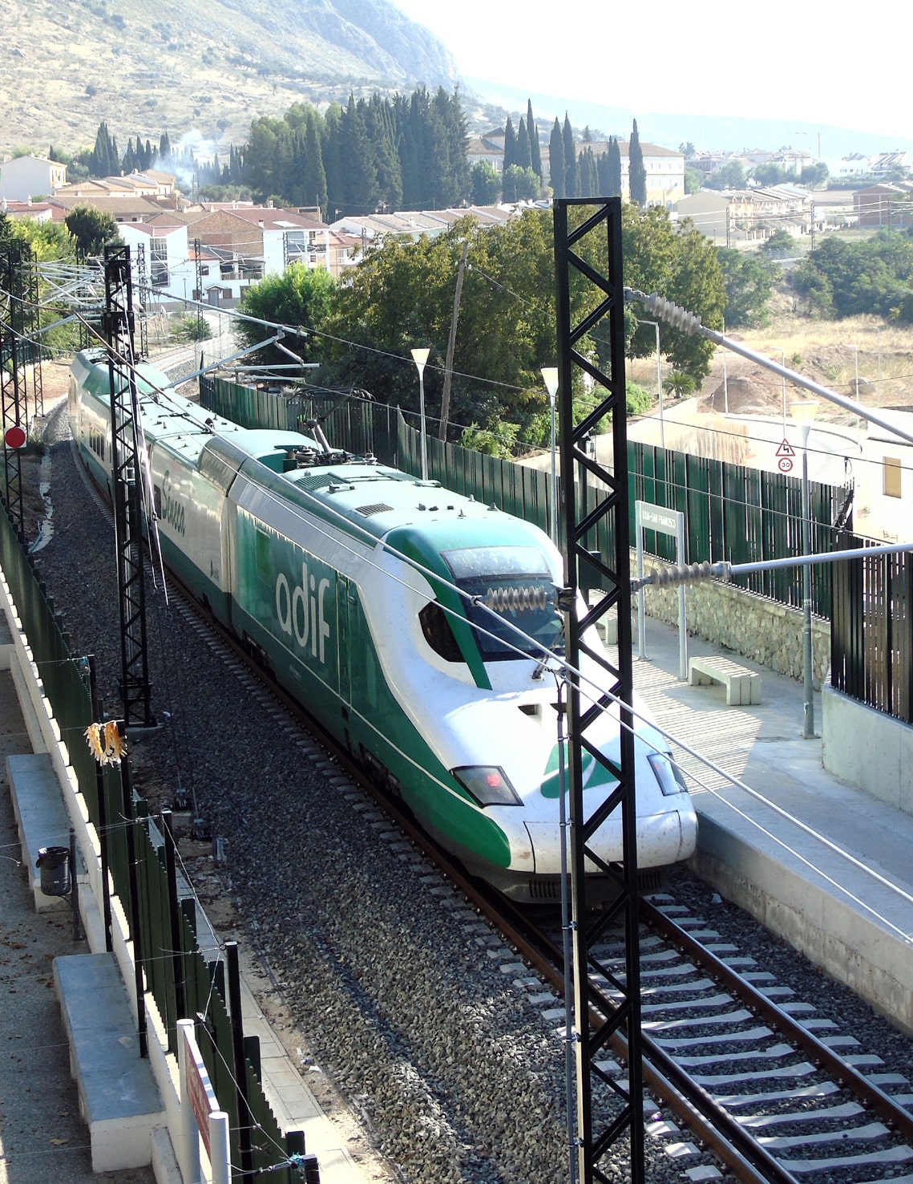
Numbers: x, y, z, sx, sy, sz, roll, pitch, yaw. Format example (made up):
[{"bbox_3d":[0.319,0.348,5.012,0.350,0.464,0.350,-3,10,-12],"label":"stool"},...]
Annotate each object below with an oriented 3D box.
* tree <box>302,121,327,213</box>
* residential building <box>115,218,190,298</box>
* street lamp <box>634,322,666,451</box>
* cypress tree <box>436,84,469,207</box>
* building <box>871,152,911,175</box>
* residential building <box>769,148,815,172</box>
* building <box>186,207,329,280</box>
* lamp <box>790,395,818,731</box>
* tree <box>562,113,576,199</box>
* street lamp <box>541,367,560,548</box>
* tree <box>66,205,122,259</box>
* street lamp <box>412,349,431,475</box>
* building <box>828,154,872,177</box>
[{"bbox_3d":[-22.900,-68.700,400.000,3.900,16.600,3.900,-2,7,0],"label":"tree"},{"bbox_3d":[-37.400,-40.400,303.000,9.000,10.200,10.500,-3,7,-7],"label":"residential building"},{"bbox_3d":[7.252,-7.086,92.375,1.050,6.000,0.250,-1,7,5],"label":"street lamp"},{"bbox_3d":[-0.488,-70.079,390.000,5.100,19.700,5.100,-2,8,0],"label":"cypress tree"},{"bbox_3d":[141.275,-139.146,800.000,10.000,8.000,9.500,6,11,43],"label":"building"},{"bbox_3d":[106.000,-136.300,780.000,14.000,9.000,12.000,-1,7,8],"label":"residential building"},{"bbox_3d":[-24.800,-41.600,308.000,11.500,10.800,13.500,-9,10,-44],"label":"building"},{"bbox_3d":[4.759,-0.286,33.375,0.410,4.580,0.410,-2,8,0],"label":"lamp"},{"bbox_3d":[20.169,-77.521,440.000,2.500,16.100,2.500,-2,8,0],"label":"tree"},{"bbox_3d":[1.820,-1.710,45.000,0.420,4.750,0.420,-2,7,0],"label":"street lamp"},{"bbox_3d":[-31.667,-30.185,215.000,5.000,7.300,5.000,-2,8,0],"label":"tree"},{"bbox_3d":[-0.654,-2.789,51.323,0.400,4.580,0.400,-2,8,0],"label":"street lamp"},{"bbox_3d":[128.050,-138.345,800.000,11.500,8.000,10.000,4,10,35],"label":"building"}]

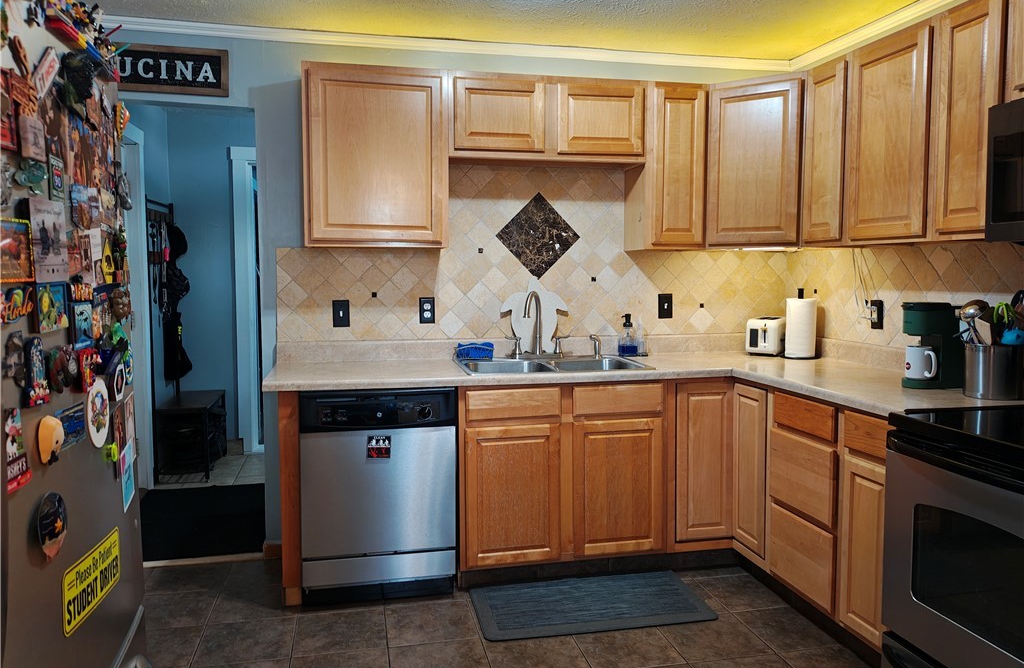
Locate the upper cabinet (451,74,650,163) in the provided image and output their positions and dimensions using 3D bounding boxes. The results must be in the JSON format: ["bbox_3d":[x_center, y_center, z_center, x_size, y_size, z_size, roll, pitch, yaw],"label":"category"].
[{"bbox_3d":[0.141,-0.983,3.464,0.914,0.361,0.330,-1,5,-12],"label":"upper cabinet"}]

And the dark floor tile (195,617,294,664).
[{"bbox_3d":[-0.955,1.109,2.668,0.326,0.010,0.315,-1,5,-12],"label":"dark floor tile"}]

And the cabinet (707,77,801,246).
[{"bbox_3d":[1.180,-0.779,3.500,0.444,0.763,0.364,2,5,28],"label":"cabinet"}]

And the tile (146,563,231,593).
[{"bbox_3d":[-1.413,1.065,3.220,0.326,0.010,0.315,-1,5,-12],"label":"tile"}]

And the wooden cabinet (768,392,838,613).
[{"bbox_3d":[1.371,0.604,2.805,0.627,0.778,0.445,-1,4,-12],"label":"wooden cabinet"}]

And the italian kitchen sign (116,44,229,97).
[{"bbox_3d":[-1.541,-1.147,3.209,0.587,0.202,0.020,-1,4,-12],"label":"italian kitchen sign"}]

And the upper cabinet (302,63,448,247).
[{"bbox_3d":[-0.608,-0.769,3.317,0.609,0.762,0.330,-1,5,-12],"label":"upper cabinet"}]

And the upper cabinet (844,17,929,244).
[{"bbox_3d":[1.522,-0.715,2.754,0.325,0.760,0.463,-1,5,-12],"label":"upper cabinet"}]

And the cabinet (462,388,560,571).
[{"bbox_3d":[-0.052,0.564,3.332,0.448,0.770,0.620,-1,5,-12],"label":"cabinet"}]

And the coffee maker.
[{"bbox_3d":[1.604,0.042,2.771,0.280,0.312,0.125,-2,5,-23],"label":"coffee maker"}]

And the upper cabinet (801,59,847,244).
[{"bbox_3d":[1.458,-0.755,3.151,0.326,0.763,0.280,-1,4,-12],"label":"upper cabinet"}]

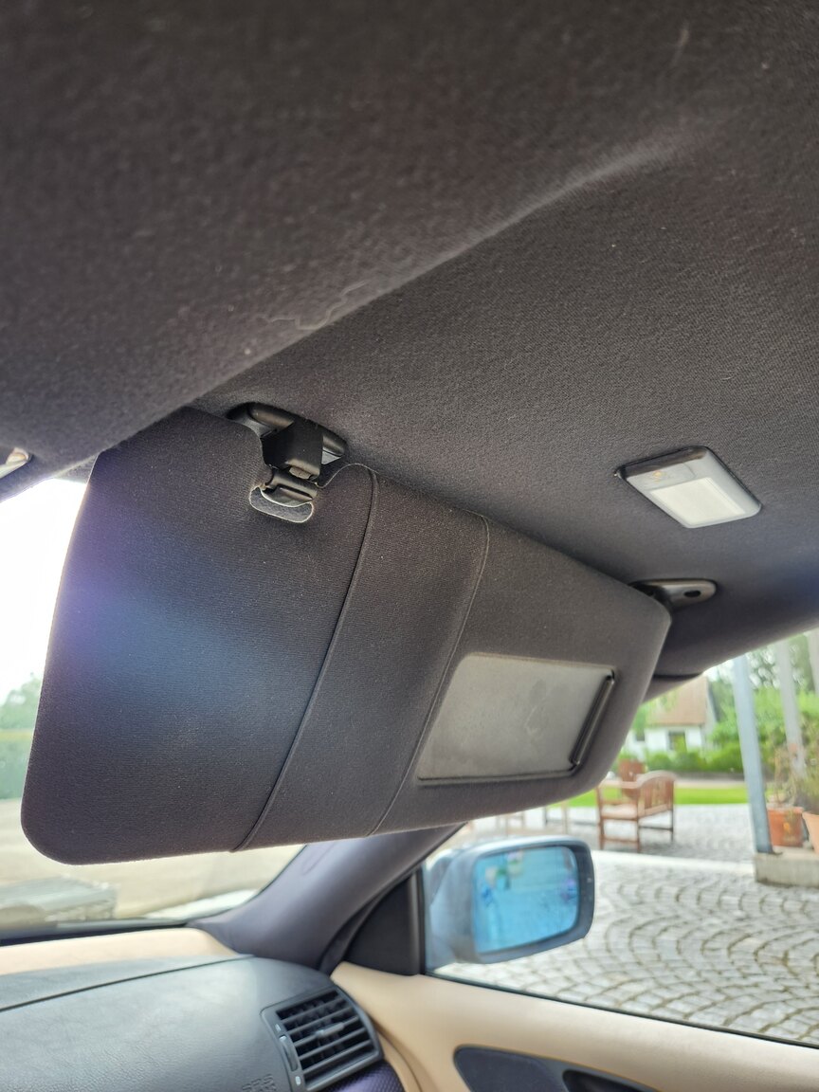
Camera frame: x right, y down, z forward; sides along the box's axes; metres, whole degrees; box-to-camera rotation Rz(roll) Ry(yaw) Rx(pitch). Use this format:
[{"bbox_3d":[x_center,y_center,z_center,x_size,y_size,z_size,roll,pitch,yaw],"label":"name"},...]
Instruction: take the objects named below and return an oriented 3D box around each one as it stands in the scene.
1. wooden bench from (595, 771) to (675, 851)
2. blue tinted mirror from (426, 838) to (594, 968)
[{"bbox_3d":[2.880,3.291,9.131,0.590,0.890,1.360,-11,-19,34],"label":"wooden bench"},{"bbox_3d":[0.131,0.454,0.949,0.220,0.130,0.110,10,-19,-33],"label":"blue tinted mirror"}]

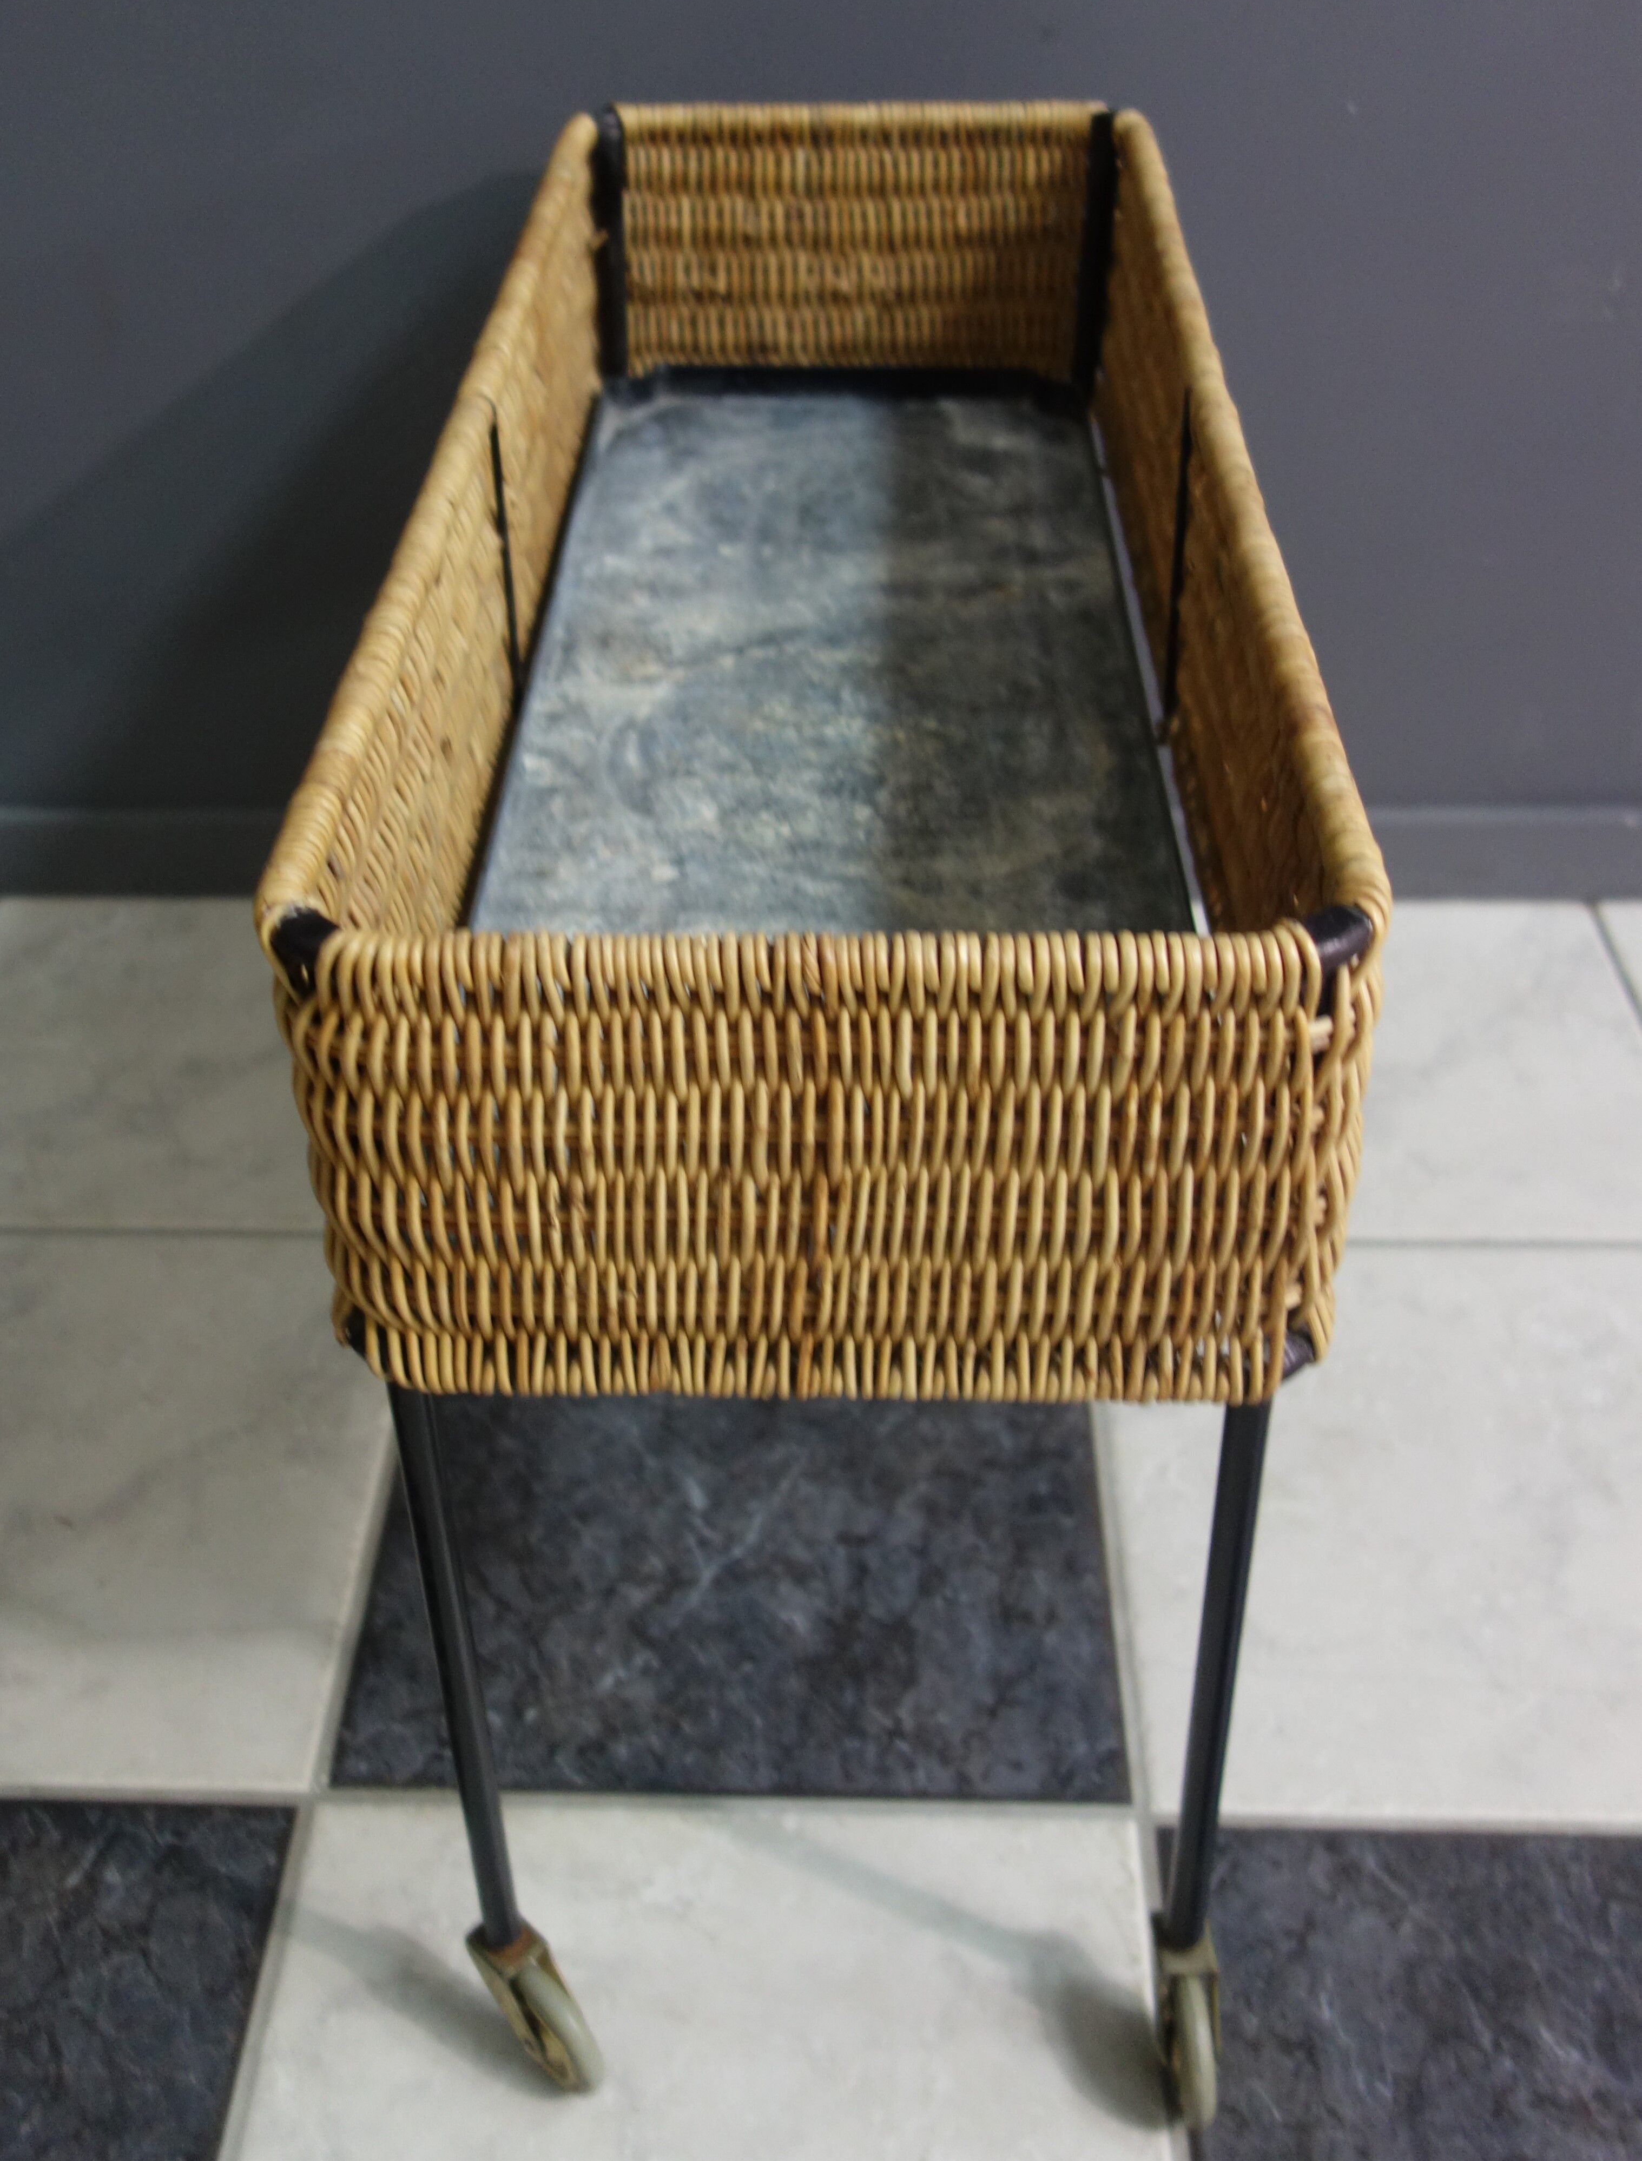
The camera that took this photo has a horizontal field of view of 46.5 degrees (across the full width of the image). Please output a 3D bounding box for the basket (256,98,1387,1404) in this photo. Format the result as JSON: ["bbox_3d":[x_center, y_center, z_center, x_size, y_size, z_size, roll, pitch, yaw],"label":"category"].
[{"bbox_3d":[0.013,-0.223,0.850,0.305,0.183,0.760,0,42,2],"label":"basket"}]

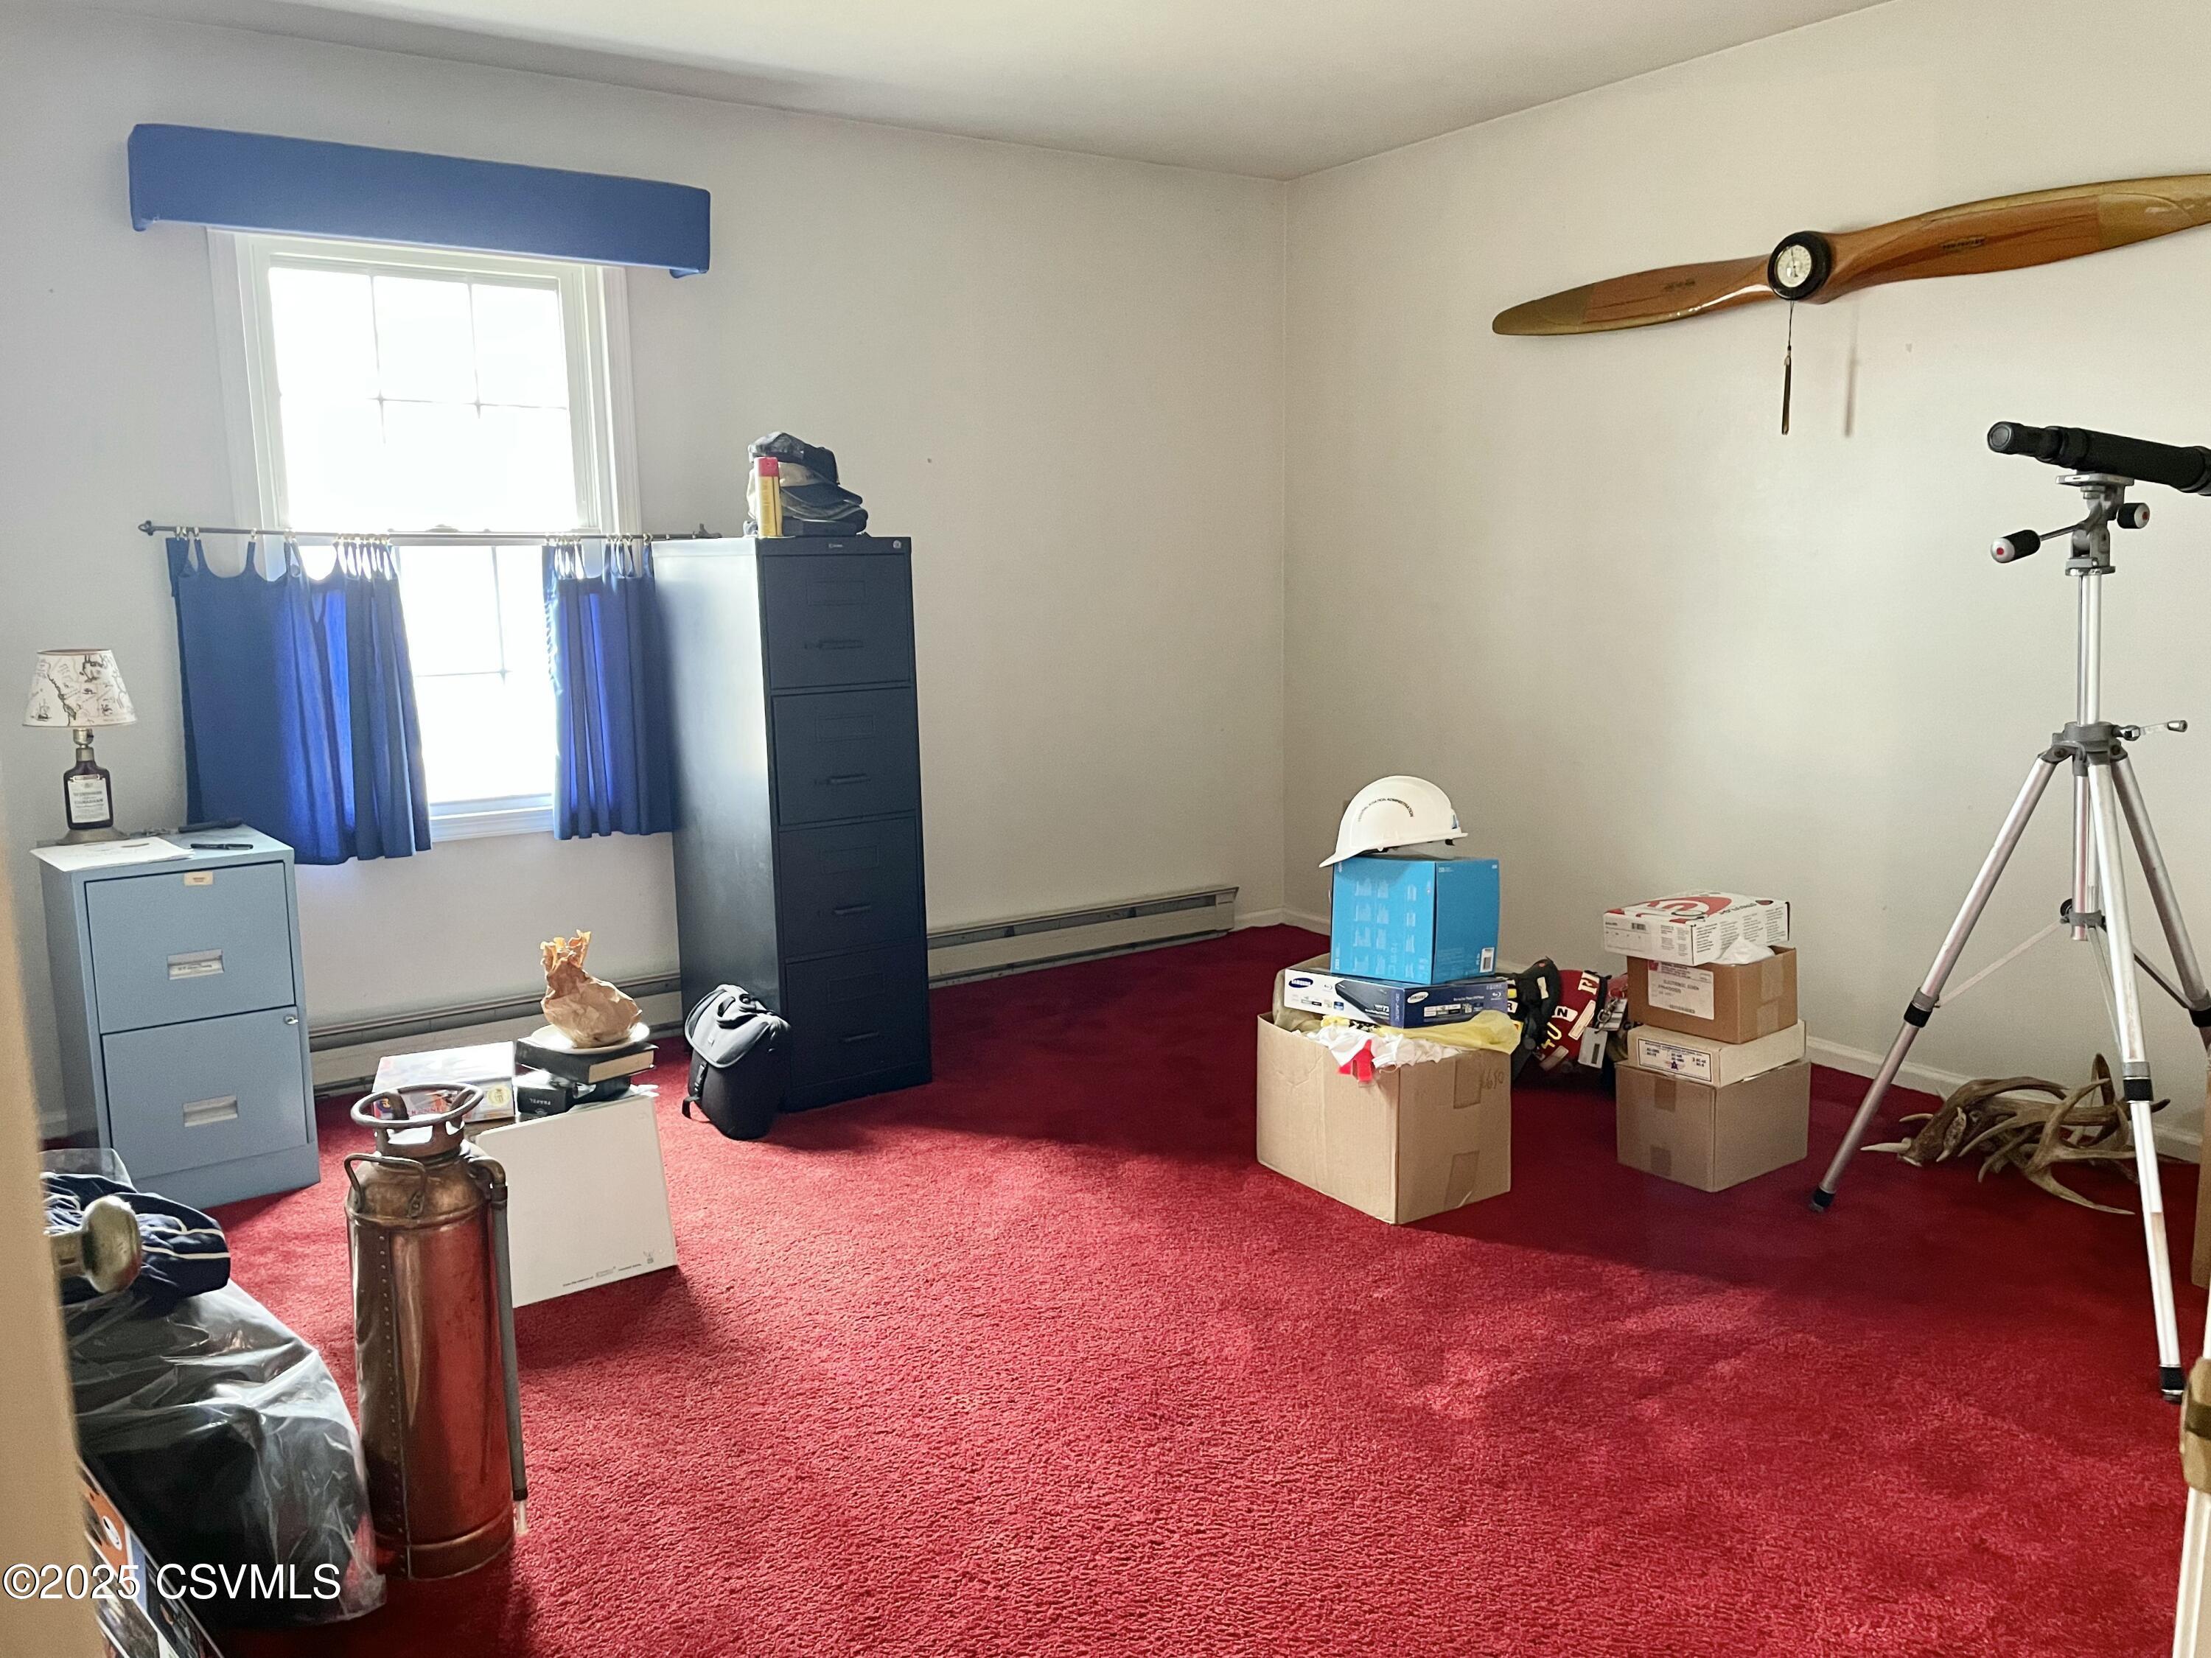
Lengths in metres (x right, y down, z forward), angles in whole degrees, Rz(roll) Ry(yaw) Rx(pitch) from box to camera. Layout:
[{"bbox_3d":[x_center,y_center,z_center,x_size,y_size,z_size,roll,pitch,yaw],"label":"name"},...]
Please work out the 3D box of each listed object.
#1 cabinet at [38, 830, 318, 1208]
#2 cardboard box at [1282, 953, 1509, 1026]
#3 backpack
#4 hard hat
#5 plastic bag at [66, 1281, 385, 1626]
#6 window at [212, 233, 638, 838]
[{"bbox_3d":[-1.931,0.386,3.474,0.387,0.708,0.436,-8,12,-38],"label":"cabinet"},{"bbox_3d":[0.595,0.333,3.407,0.307,0.076,0.328,-3,4,-37],"label":"cardboard box"},{"bbox_3d":[-0.834,0.526,3.772,0.190,0.305,0.185,6,12,38],"label":"backpack"},{"bbox_3d":[0.583,-0.011,3.355,0.292,0.153,0.225,-6,7,21],"label":"hard hat"},{"bbox_3d":[-1.174,0.778,2.128,0.390,0.340,0.420,-4,10,-18],"label":"plastic bag"},{"bbox_3d":[-1.608,-0.706,4.089,0.945,1.481,0.100,-7,11,-33],"label":"window"}]

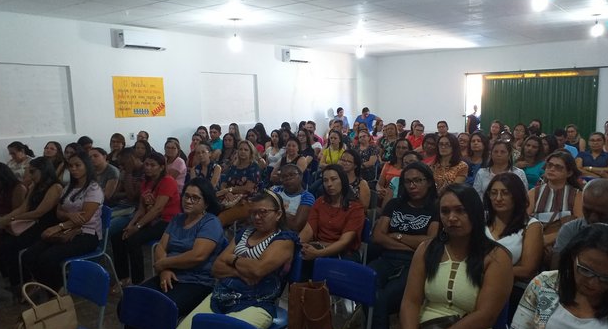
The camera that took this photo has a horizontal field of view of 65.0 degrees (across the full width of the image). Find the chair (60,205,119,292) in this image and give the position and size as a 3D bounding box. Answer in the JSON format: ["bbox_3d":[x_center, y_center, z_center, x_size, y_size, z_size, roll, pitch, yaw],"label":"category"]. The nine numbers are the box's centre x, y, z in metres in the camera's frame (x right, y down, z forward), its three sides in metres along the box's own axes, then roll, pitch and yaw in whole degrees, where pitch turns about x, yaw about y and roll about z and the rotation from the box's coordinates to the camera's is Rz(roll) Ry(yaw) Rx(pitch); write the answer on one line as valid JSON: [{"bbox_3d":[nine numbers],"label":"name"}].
[{"bbox_3d":[-1.863,0.758,3.957,0.440,0.820,0.530,4,9,36],"label":"chair"}]

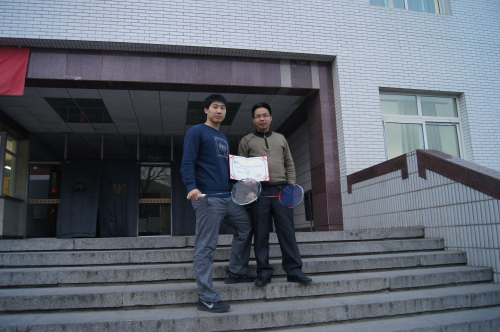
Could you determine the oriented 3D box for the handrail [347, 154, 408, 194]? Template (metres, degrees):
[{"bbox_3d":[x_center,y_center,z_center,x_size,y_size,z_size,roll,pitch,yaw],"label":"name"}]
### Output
[{"bbox_3d":[2.097,0.173,6.011,0.270,0.335,1.840,0,-11,-11],"label":"handrail"}]

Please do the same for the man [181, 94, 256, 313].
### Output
[{"bbox_3d":[-0.237,0.262,3.241,0.560,1.820,0.600,-12,-15,43],"label":"man"}]

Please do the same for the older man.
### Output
[{"bbox_3d":[0.245,0.219,3.535,0.580,1.710,0.480,-1,-11,-8],"label":"older man"}]

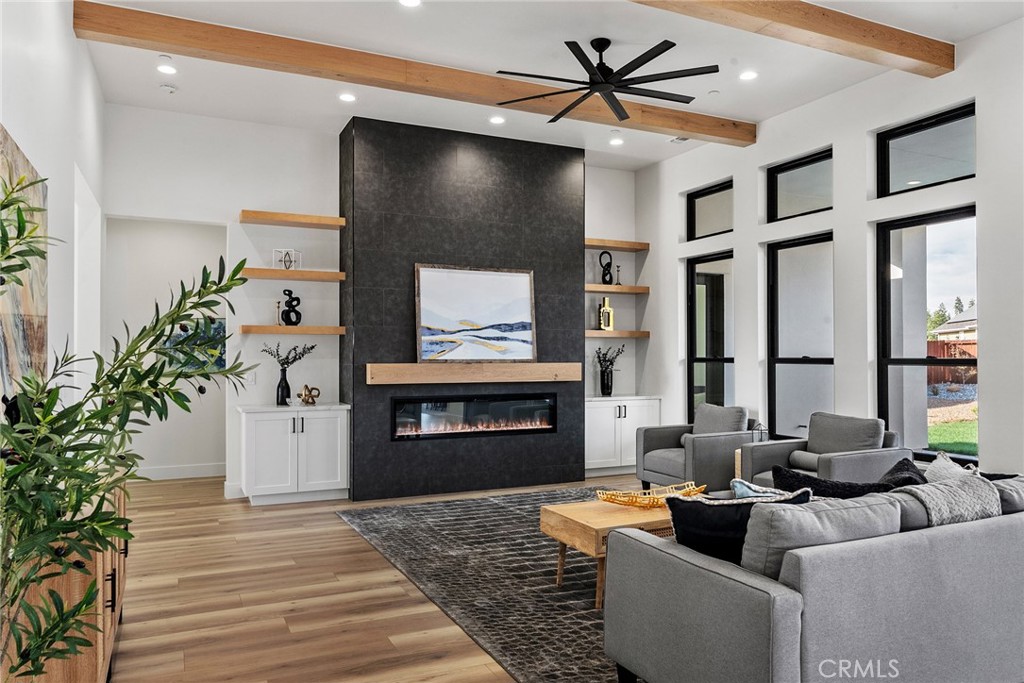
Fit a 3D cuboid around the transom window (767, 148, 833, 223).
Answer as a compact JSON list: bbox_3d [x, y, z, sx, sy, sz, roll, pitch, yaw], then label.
[{"bbox_3d":[2.358,-1.226,5.467,0.094,0.478,0.756,0,-1,-24],"label":"transom window"}]

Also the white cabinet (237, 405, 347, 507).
[{"bbox_3d":[-1.815,0.923,5.707,0.839,0.783,0.473,0,-1,-24],"label":"white cabinet"}]

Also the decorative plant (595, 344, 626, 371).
[{"bbox_3d":[0.985,0.160,6.828,0.310,0.265,0.220,0,-1,-24],"label":"decorative plant"}]

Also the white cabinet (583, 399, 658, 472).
[{"bbox_3d":[0.986,0.916,6.725,0.852,0.754,0.408,0,-1,-24],"label":"white cabinet"}]

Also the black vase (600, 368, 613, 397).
[{"bbox_3d":[0.954,0.412,6.855,0.118,0.278,0.118,0,-1,0],"label":"black vase"}]

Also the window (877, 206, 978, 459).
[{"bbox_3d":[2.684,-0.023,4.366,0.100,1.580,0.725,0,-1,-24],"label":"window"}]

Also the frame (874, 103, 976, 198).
[{"bbox_3d":[2.780,-1.239,4.525,0.094,0.478,0.744,0,-1,-24],"label":"frame"}]

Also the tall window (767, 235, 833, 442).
[{"bbox_3d":[2.356,-0.013,5.449,0.094,1.630,0.756,0,-1,-24],"label":"tall window"}]

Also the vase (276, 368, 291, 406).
[{"bbox_3d":[-1.862,0.376,5.575,0.115,0.310,0.115,0,-1,-24],"label":"vase"}]

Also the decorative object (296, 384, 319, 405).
[{"bbox_3d":[-1.698,0.450,5.712,0.187,0.174,0.114,0,-1,-24],"label":"decorative object"}]

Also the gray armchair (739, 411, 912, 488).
[{"bbox_3d":[2.008,0.859,4.369,0.790,0.810,0.710,1,-1,-26],"label":"gray armchair"}]

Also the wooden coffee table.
[{"bbox_3d":[0.689,1.050,3.497,0.960,0.397,0.480,0,-1,-24],"label":"wooden coffee table"}]

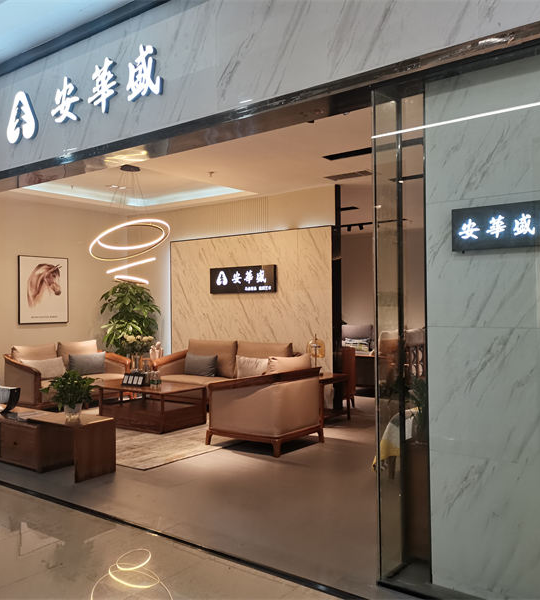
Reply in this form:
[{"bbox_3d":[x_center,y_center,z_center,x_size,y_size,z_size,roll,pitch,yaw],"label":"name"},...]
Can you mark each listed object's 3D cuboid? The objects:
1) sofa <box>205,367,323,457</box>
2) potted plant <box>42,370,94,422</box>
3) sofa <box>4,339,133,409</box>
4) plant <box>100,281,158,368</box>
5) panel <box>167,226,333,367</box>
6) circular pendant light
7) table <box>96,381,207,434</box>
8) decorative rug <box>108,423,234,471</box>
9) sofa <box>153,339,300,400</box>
[{"bbox_3d":[-0.066,1.104,6.328,0.956,0.838,0.794,-1,-1,37],"label":"sofa"},{"bbox_3d":[-1.802,0.847,5.450,0.456,0.456,0.456,-1,-1,37],"label":"potted plant"},{"bbox_3d":[-2.890,1.117,8.652,0.882,0.911,1.543,-1,-1,37],"label":"sofa"},{"bbox_3d":[-2.343,0.638,10.106,0.956,1.882,0.956,-1,-1,37],"label":"plant"},{"bbox_3d":[-0.386,0.272,9.367,3.205,2.558,0.073,-1,-1,37],"label":"panel"},{"bbox_3d":[-1.811,-0.973,7.747,1.000,1.544,1.000,-1,0,0],"label":"circular pendant light"},{"bbox_3d":[-1.443,1.317,7.441,1.029,0.460,0.691,-1,-1,37],"label":"table"},{"bbox_3d":[-1.584,1.541,7.418,3.175,0.015,2.749,-1,-1,37],"label":"decorative rug"},{"bbox_3d":[-0.544,1.093,8.806,2.425,0.911,0.956,-1,-1,37],"label":"sofa"}]

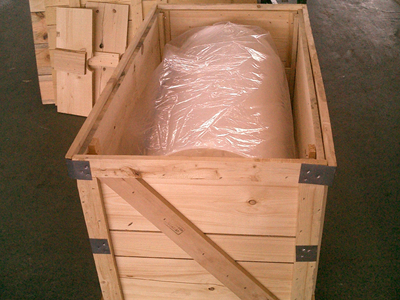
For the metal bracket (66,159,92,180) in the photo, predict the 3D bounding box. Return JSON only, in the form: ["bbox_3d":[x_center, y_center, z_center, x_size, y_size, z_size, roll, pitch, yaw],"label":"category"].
[{"bbox_3d":[-0.346,0.058,1.176,0.064,0.070,0.018,2,36,8],"label":"metal bracket"}]

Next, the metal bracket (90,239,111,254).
[{"bbox_3d":[-0.337,0.325,1.373,0.062,0.075,0.018,2,36,8],"label":"metal bracket"}]

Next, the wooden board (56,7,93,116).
[{"bbox_3d":[-0.835,-0.577,2.700,0.280,0.700,0.022,10,16,18],"label":"wooden board"}]

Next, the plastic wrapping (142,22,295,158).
[{"bbox_3d":[0.092,-0.073,1.741,0.610,0.564,1.093,2,36,8],"label":"plastic wrapping"}]

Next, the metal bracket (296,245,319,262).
[{"bbox_3d":[0.334,0.322,1.265,0.063,0.074,0.018,2,36,8],"label":"metal bracket"}]

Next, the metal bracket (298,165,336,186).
[{"bbox_3d":[0.312,0.065,1.078,0.088,0.067,0.018,2,36,8],"label":"metal bracket"}]

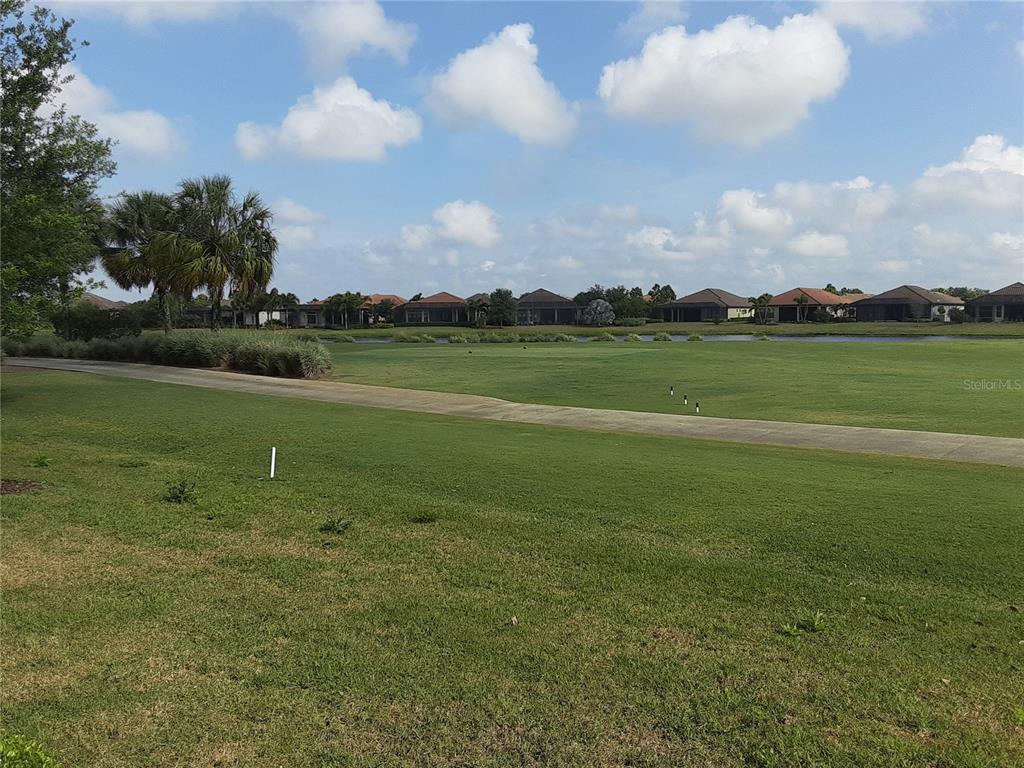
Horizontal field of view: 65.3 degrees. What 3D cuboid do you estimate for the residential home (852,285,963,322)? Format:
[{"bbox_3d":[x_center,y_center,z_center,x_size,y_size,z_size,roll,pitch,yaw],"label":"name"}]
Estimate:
[{"bbox_3d":[68.246,-14.004,139.386,14.000,6.100,17.000,4,7,38],"label":"residential home"}]

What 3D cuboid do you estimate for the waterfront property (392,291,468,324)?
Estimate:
[{"bbox_3d":[-13.662,-13.673,144.166,12.500,5.700,17.000,0,5,5],"label":"waterfront property"}]

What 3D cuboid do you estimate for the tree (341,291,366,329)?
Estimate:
[{"bbox_3d":[-25.413,-11.881,127.721,3.900,6.000,3.900,0,5,0],"label":"tree"}]

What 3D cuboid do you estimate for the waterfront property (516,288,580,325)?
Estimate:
[{"bbox_3d":[6.725,-13.956,144.117,12.000,6.100,17.000,0,5,7],"label":"waterfront property"}]

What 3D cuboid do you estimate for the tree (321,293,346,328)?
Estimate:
[{"bbox_3d":[-28.901,-11.948,129.759,3.600,5.200,3.600,0,5,0],"label":"tree"}]

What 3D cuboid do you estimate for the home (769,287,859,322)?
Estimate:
[{"bbox_3d":[55.907,-14.730,148.824,13.000,5.900,17.000,3,6,33],"label":"home"}]

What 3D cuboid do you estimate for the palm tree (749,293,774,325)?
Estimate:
[{"bbox_3d":[42.161,-12.695,134.754,3.800,5.300,3.800,0,5,0],"label":"palm tree"}]

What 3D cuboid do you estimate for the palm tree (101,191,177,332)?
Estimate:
[{"bbox_3d":[-17.642,-5.509,37.670,3.900,7.100,3.900,0,5,0],"label":"palm tree"}]

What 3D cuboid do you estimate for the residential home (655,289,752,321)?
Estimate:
[{"bbox_3d":[38.247,-15.348,154.810,14.000,6.200,17.000,3,6,33],"label":"residential home"}]

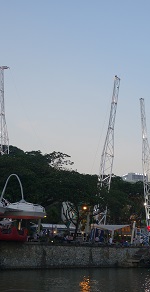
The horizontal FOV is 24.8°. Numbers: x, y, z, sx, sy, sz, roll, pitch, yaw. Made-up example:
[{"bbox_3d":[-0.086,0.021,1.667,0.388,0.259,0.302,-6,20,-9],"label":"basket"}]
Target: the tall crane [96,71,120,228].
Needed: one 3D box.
[{"bbox_3d":[7.930,2.830,81.400,2.300,39.000,2.300,11,-10,-20],"label":"tall crane"}]

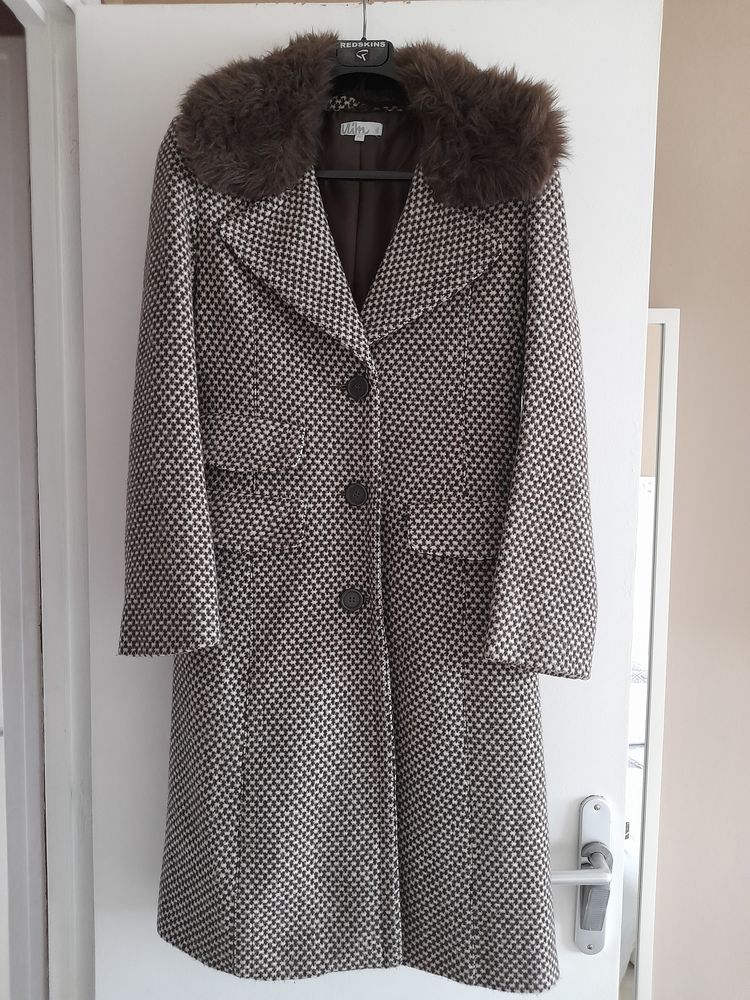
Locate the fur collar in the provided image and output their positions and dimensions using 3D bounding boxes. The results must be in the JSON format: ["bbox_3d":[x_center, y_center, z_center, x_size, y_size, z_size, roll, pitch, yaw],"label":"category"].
[{"bbox_3d":[-0.004,-0.436,0.827,0.440,0.205,0.130,2,5,1],"label":"fur collar"}]

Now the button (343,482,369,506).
[{"bbox_3d":[-0.022,-0.006,0.856,0.025,0.025,0.005,2,5,1],"label":"button"}]

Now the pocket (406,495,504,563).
[{"bbox_3d":[0.102,0.034,0.869,0.125,0.074,0.015,3,5,-9],"label":"pocket"}]

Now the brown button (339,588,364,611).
[{"bbox_3d":[-0.028,0.119,0.863,0.025,0.025,0.005,2,5,1],"label":"brown button"}]

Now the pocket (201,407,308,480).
[{"bbox_3d":[-0.147,-0.068,0.864,0.128,0.073,0.015,6,5,10],"label":"pocket"}]

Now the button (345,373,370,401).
[{"bbox_3d":[-0.020,-0.133,0.849,0.025,0.025,0.005,2,5,1],"label":"button"}]

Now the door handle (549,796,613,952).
[{"bbox_3d":[0.243,0.497,0.935,0.136,0.222,0.060,1,5,1],"label":"door handle"}]

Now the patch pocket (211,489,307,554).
[{"bbox_3d":[-0.143,0.026,0.872,0.124,0.070,0.015,6,5,10],"label":"patch pocket"}]

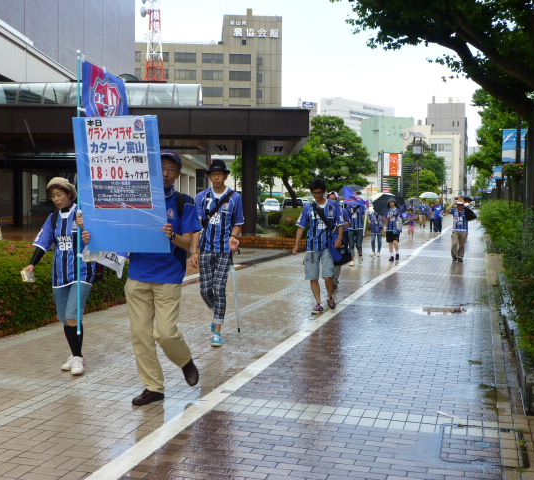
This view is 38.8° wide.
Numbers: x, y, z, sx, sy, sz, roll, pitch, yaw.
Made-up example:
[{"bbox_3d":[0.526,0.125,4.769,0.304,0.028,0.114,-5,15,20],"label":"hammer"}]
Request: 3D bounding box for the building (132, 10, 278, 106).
[{"bbox_3d":[-14.783,-26.625,166.239,34.000,42.500,15.000,0,2,-8],"label":"building"}]

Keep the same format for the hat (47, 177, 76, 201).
[{"bbox_3d":[-1.663,-0.414,6.150,0.240,0.180,0.250,10,-3,33],"label":"hat"}]

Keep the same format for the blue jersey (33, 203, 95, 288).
[{"bbox_3d":[-1.656,0.045,6.200,0.530,0.700,0.320,0,2,12],"label":"blue jersey"}]

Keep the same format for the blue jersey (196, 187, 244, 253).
[{"bbox_3d":[-0.467,-0.202,7.450,0.480,0.650,0.290,0,2,6],"label":"blue jersey"}]

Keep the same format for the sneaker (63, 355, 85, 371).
[{"bbox_3d":[-1.608,1.003,6.314,0.095,0.105,0.245,1,2,25],"label":"sneaker"}]

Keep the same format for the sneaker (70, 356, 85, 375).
[{"bbox_3d":[-1.534,1.009,6.164,0.095,0.105,0.245,0,2,-2],"label":"sneaker"}]

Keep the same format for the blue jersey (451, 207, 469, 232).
[{"bbox_3d":[5.041,-0.509,19.800,0.470,0.620,0.280,0,2,9],"label":"blue jersey"}]

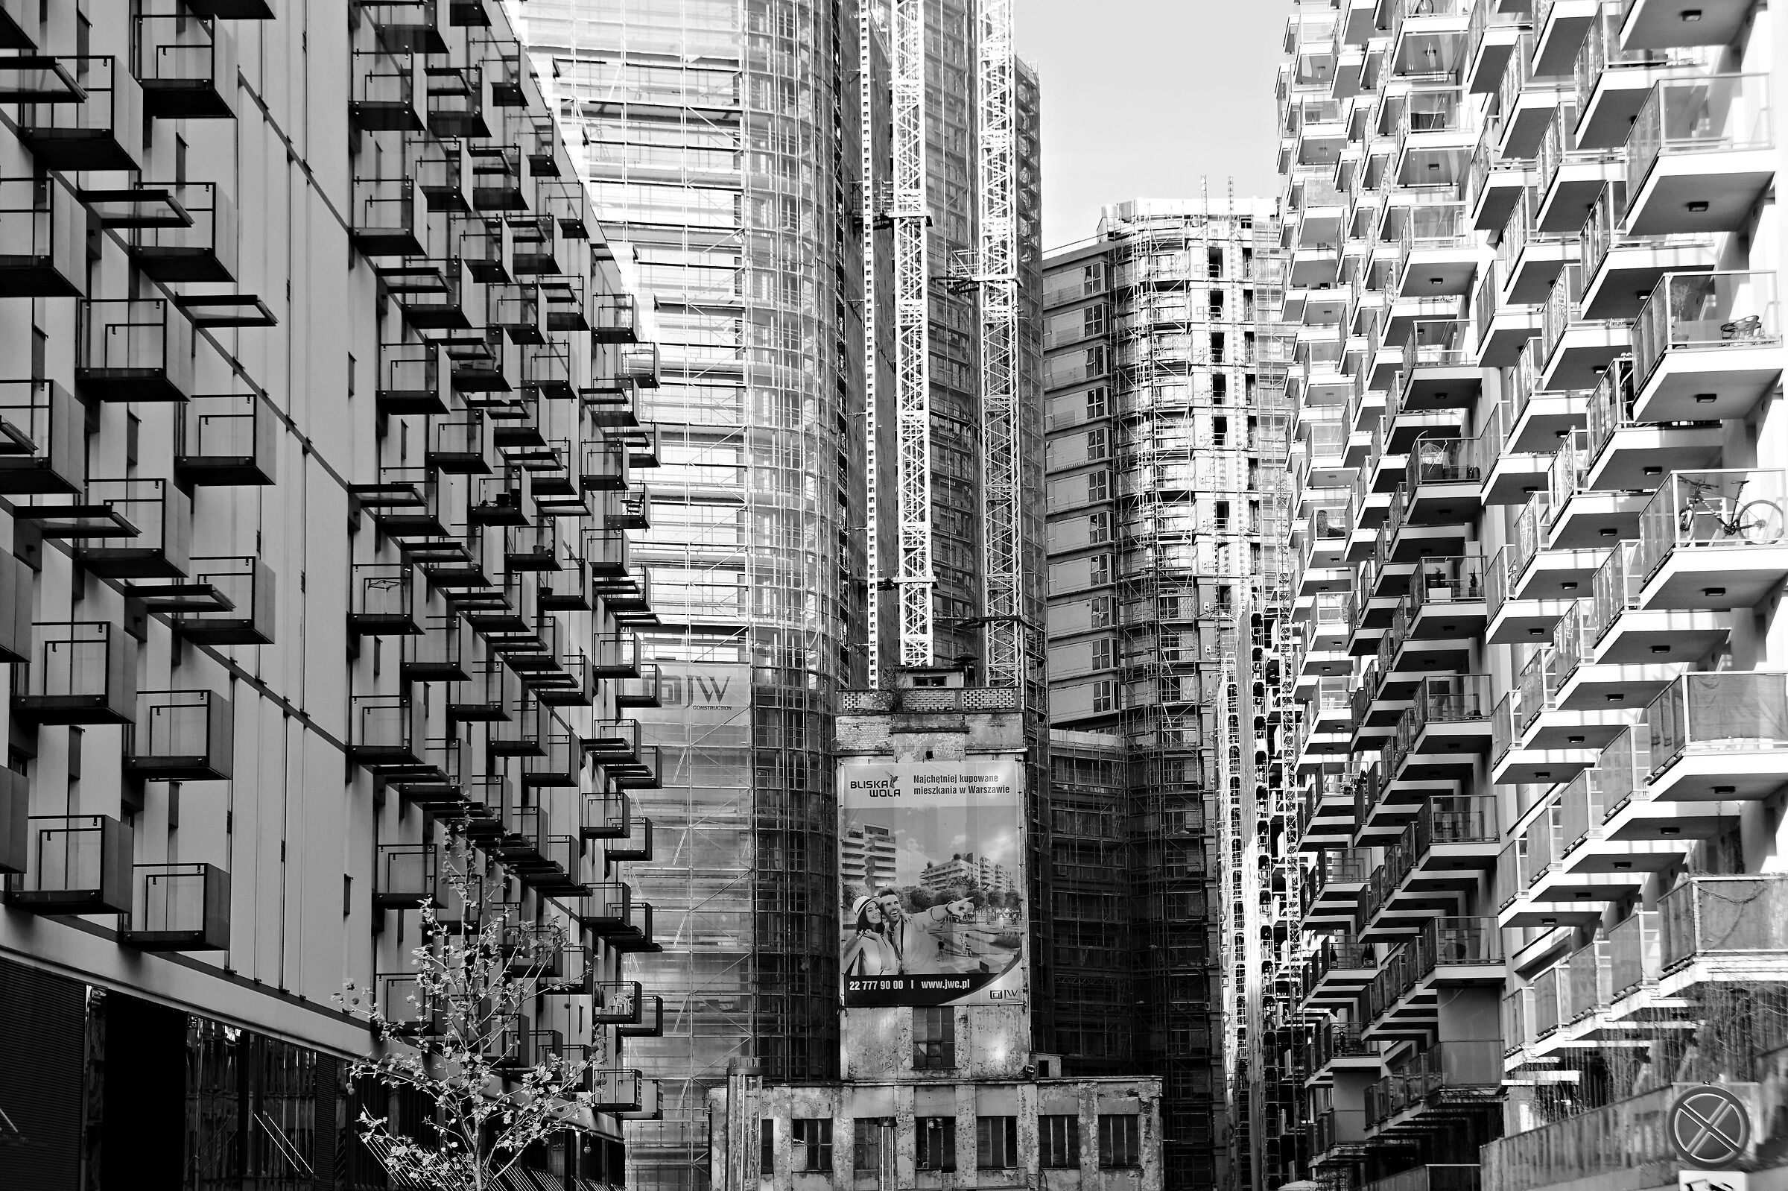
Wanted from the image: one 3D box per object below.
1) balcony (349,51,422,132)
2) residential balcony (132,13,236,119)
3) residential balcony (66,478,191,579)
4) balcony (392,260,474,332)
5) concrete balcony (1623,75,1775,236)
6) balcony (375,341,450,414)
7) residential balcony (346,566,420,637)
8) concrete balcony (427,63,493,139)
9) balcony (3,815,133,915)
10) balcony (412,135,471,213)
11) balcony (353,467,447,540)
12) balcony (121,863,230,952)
[{"bbox_3d":[-11.235,-11.189,90.550,1.407,1.264,1.828,-1,-9,2],"label":"balcony"},{"bbox_3d":[-11.911,-8.856,68.382,1.407,1.264,1.828,-1,-9,2],"label":"residential balcony"},{"bbox_3d":[-11.926,-1.031,63.783,1.407,1.264,1.828,-1,-9,2],"label":"residential balcony"},{"bbox_3d":[-10.784,-7.110,96.301,1.420,1.265,1.747,-1,-9,3],"label":"balcony"},{"bbox_3d":[11.772,-6.392,59.632,1.613,1.412,3.615,-1,-9,3],"label":"concrete balcony"},{"bbox_3d":[-11.026,-4.958,93.756,1.407,1.264,1.828,-1,-9,2],"label":"balcony"},{"bbox_3d":[-10.985,0.120,88.304,1.420,1.265,1.747,-1,-9,3],"label":"residential balcony"},{"bbox_3d":[-10.721,-12.135,100.425,1.420,1.265,1.747,-1,-9,3],"label":"concrete balcony"},{"bbox_3d":[-11.987,3.936,59.293,1.407,1.264,1.828,-1,-9,2],"label":"balcony"},{"bbox_3d":[-10.974,-10.061,98.047,1.407,1.264,1.828,-1,-9,2],"label":"balcony"},{"bbox_3d":[-10.992,-2.117,93.330,1.407,1.264,1.828,-1,-9,2],"label":"balcony"},{"bbox_3d":[-11.733,5.121,66.531,1.407,1.264,1.828,-1,-9,2],"label":"balcony"}]

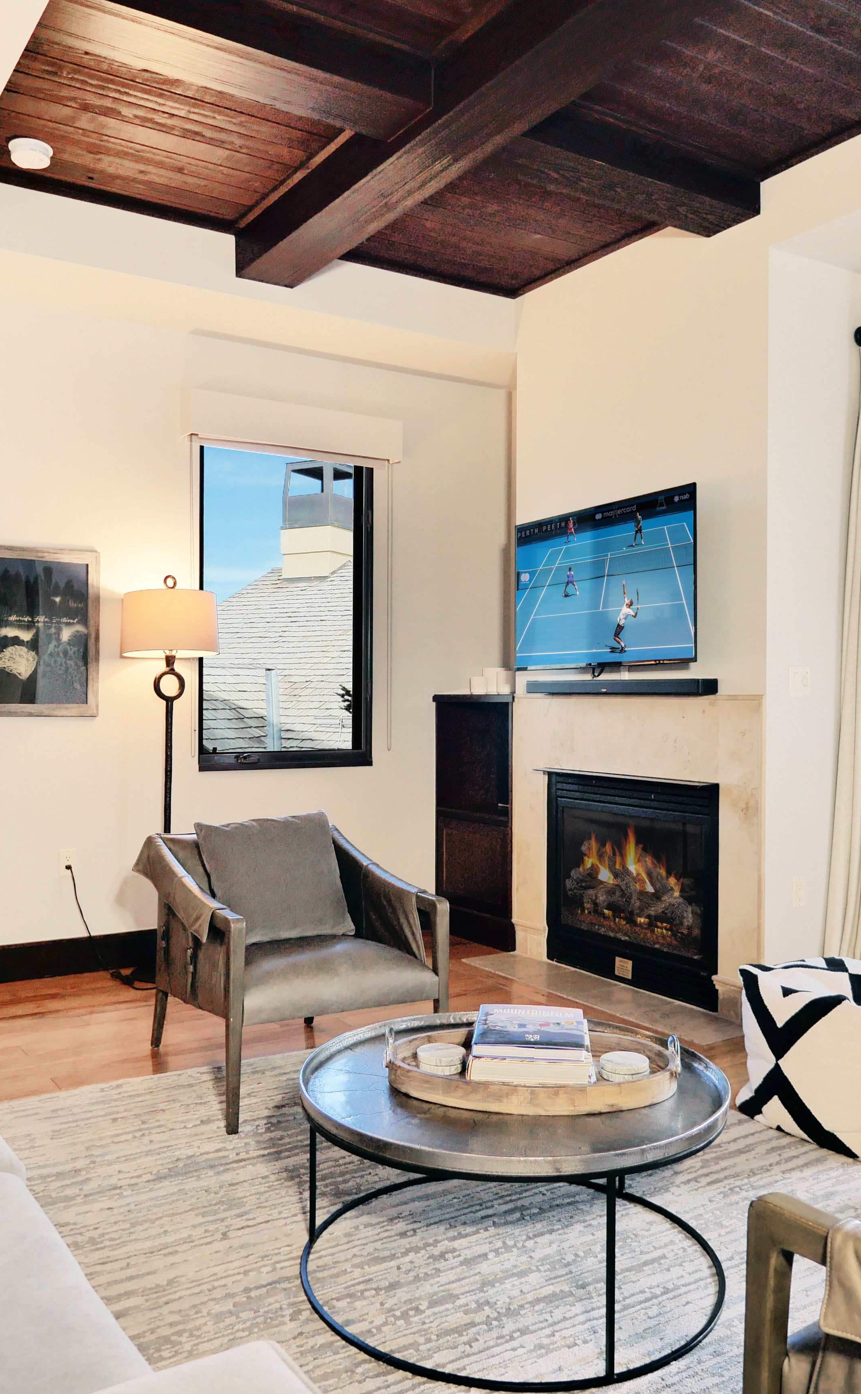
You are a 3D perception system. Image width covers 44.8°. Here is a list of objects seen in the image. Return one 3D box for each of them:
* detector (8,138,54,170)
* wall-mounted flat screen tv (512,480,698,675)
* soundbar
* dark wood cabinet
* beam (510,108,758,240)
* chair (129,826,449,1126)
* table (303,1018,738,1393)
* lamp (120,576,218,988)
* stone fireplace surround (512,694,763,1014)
[{"bbox_3d":[-1.374,-1.863,3.596,0.150,0.042,0.150,0,0,-29],"label":"detector"},{"bbox_3d":[0.695,-0.454,4.321,0.060,0.655,1.070,0,0,-35],"label":"wall-mounted flat screen tv"},{"bbox_3d":[0.786,-0.042,4.468,0.105,0.060,0.985,0,0,-37],"label":"soundbar"},{"bbox_3d":[0.360,0.580,5.121,0.420,1.195,0.600,0,0,-37],"label":"dark wood cabinet"},{"bbox_3d":[0.646,-1.826,3.590,1.110,0.171,0.230,0,0,-30],"label":"beam"},{"bbox_3d":[-0.448,0.822,3.345,0.695,0.725,0.835,0,0,-26],"label":"chair"},{"bbox_3d":[0.173,0.986,2.225,0.881,0.411,0.881,0,0,0],"label":"table"},{"bbox_3d":[-1.096,0.336,4.353,0.395,1.685,0.395,0,0,0],"label":"lamp"},{"bbox_3d":[0.820,0.592,4.366,0.120,1.189,1.419,0,0,-35],"label":"stone fireplace surround"}]

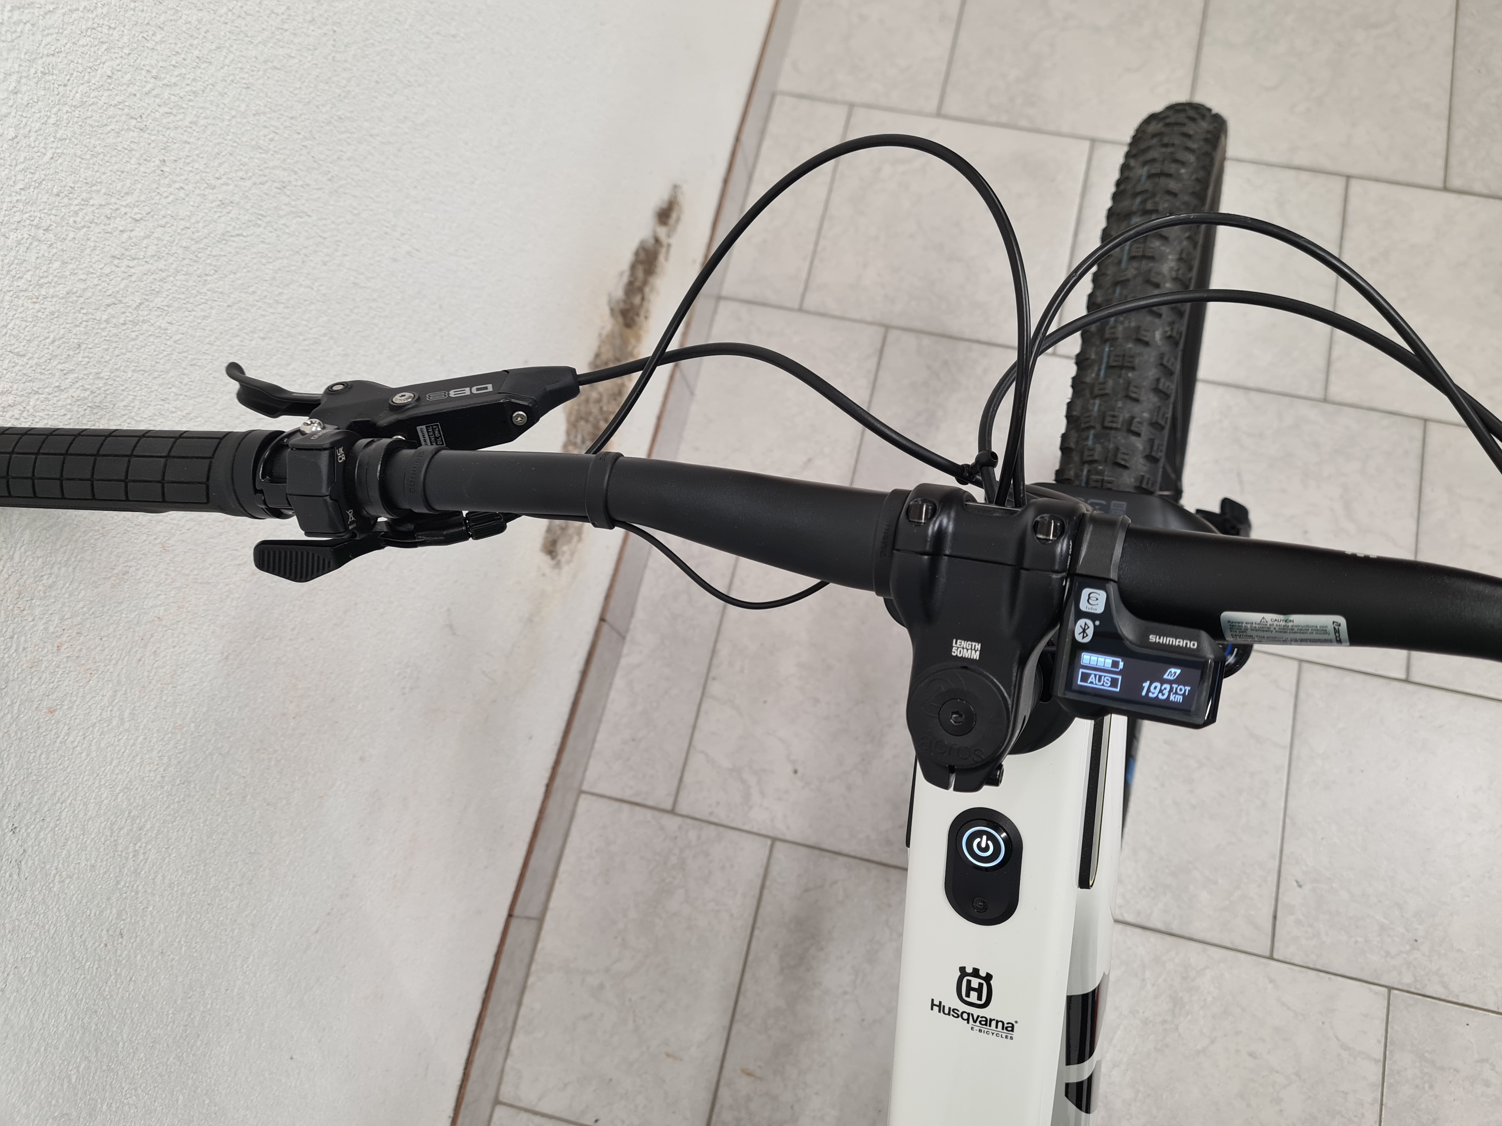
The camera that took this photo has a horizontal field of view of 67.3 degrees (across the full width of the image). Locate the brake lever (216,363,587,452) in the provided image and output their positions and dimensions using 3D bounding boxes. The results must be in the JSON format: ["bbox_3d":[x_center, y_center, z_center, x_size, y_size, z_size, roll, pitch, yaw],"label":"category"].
[{"bbox_3d":[-0.150,-0.058,0.452,0.161,0.029,0.070,1,36,5],"label":"brake lever"}]

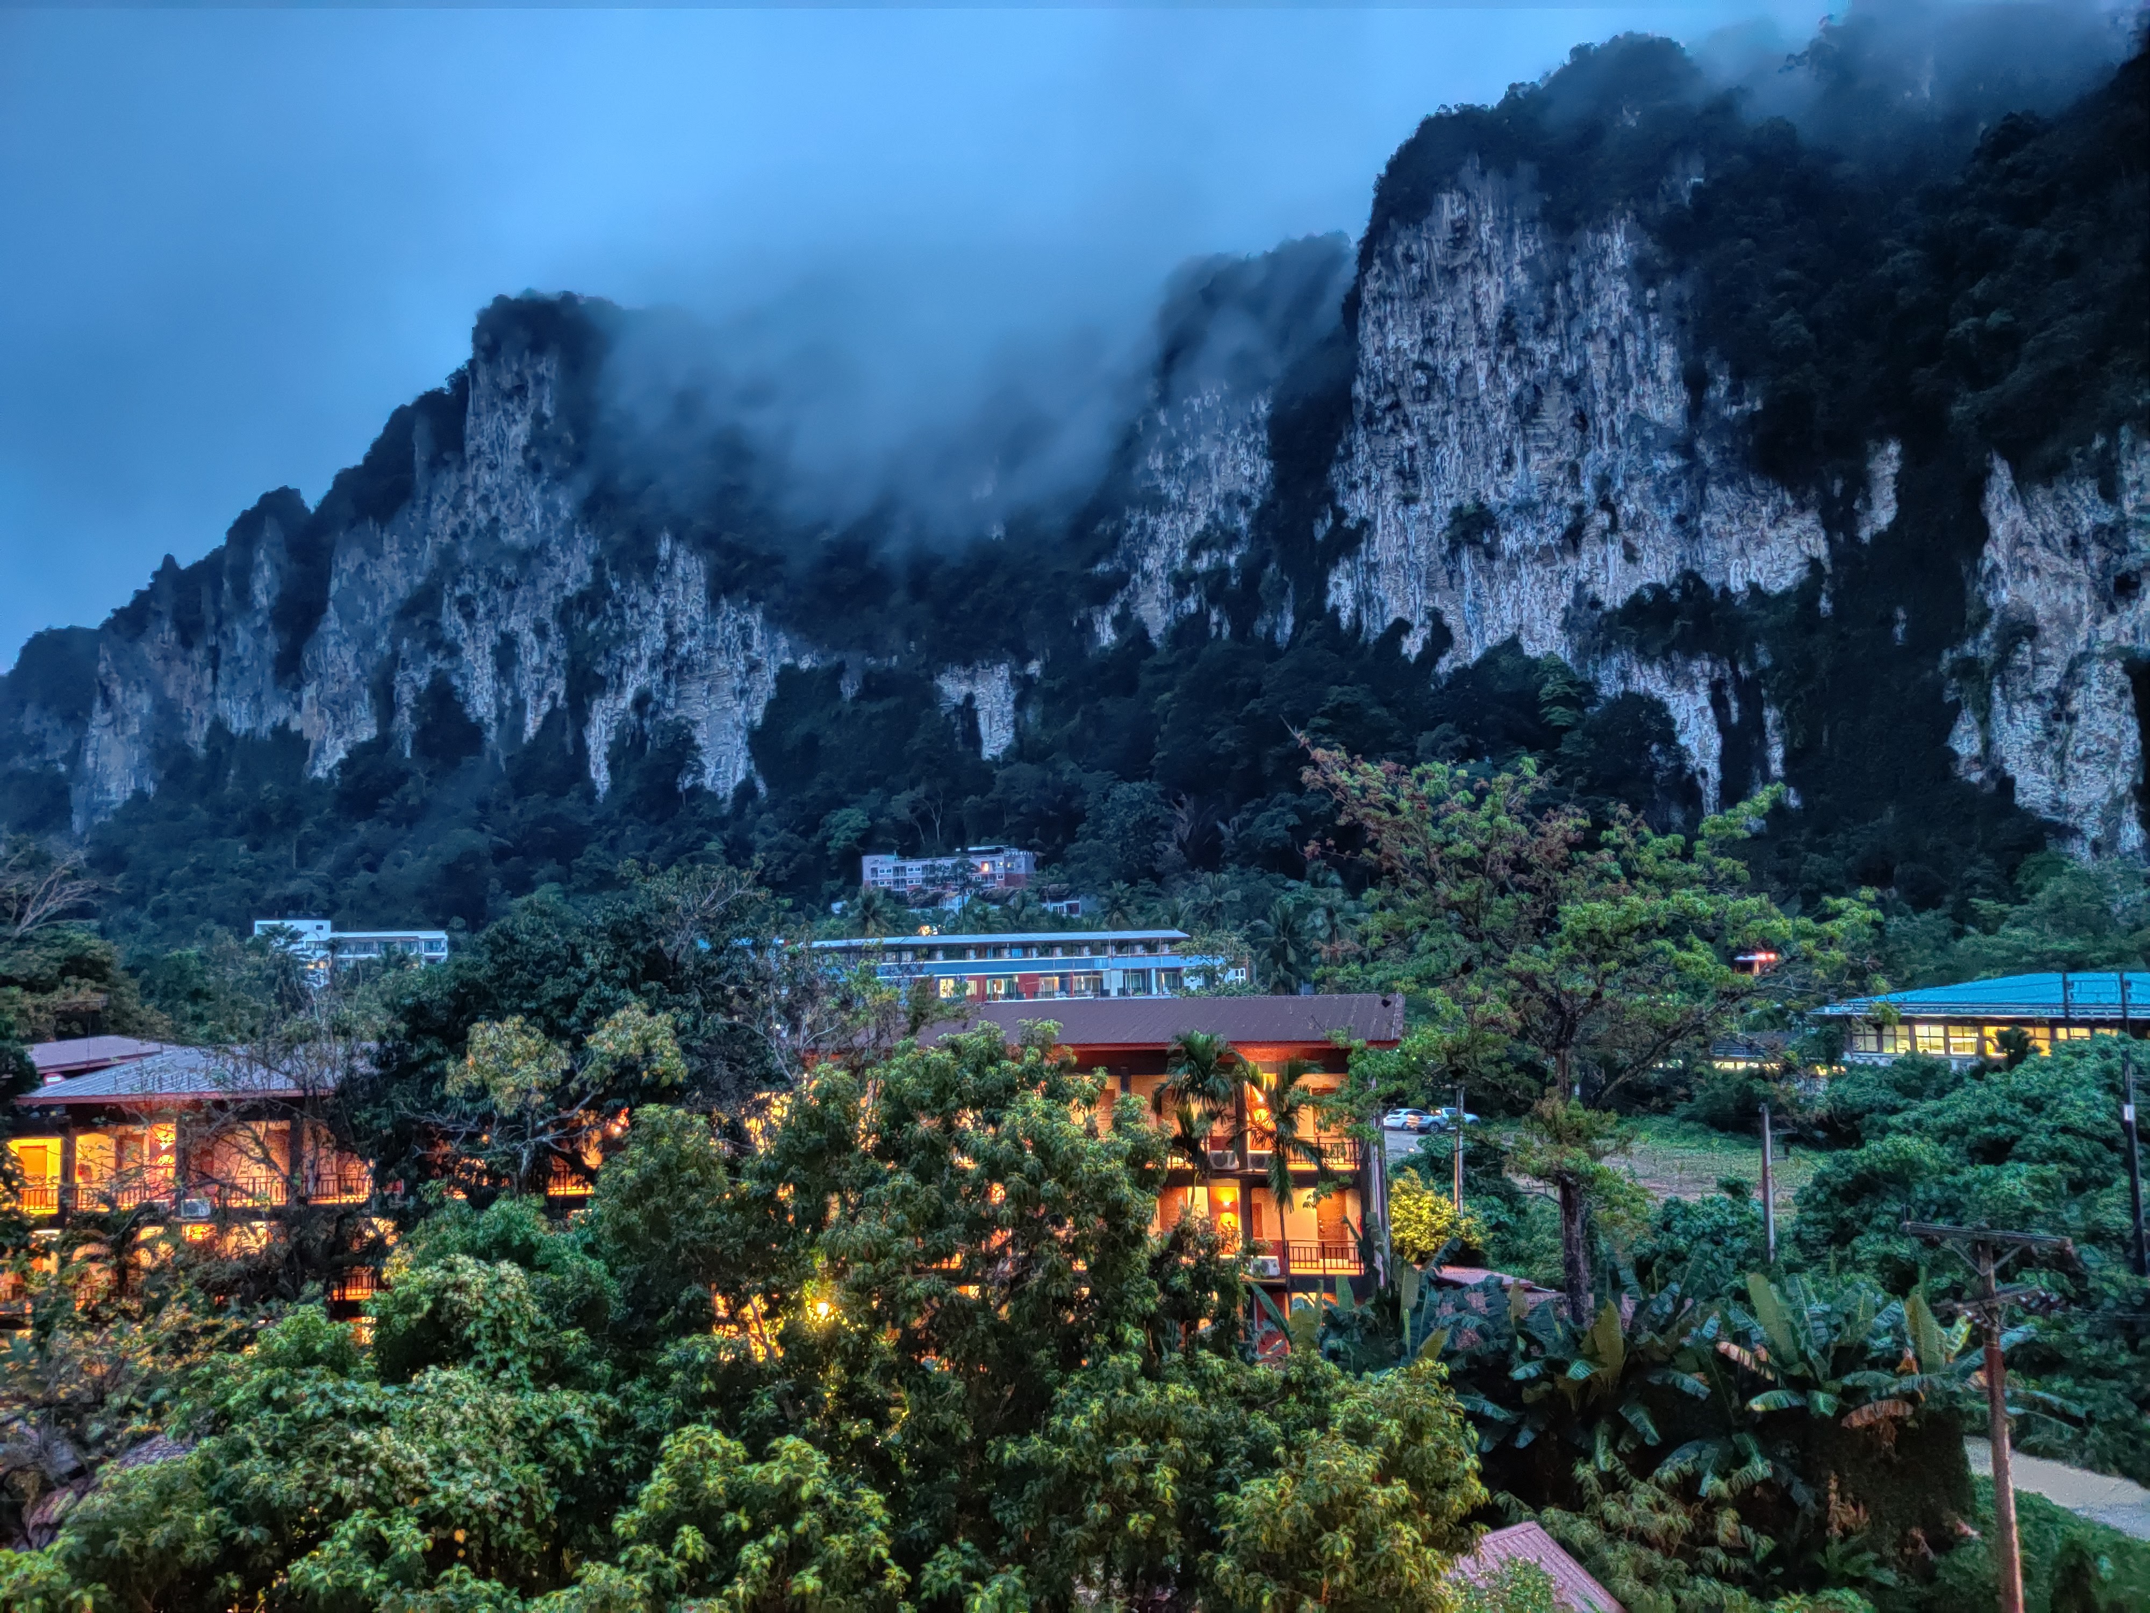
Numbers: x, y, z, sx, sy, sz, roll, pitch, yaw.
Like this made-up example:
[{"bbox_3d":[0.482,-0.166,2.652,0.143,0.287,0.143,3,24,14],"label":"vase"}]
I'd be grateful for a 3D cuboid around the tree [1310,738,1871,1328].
[{"bbox_3d":[13.545,6.411,43.400,15.000,16.000,13.500,-1,-4,0],"label":"tree"}]

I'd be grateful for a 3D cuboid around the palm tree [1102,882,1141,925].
[{"bbox_3d":[6.382,14.627,227.681,5.600,8.500,5.600,-1,-4,0],"label":"palm tree"}]

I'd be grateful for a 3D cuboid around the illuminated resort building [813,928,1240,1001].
[{"bbox_3d":[-6.140,19.971,208.629,52.000,9.600,12.000,-1,-4,-11],"label":"illuminated resort building"}]

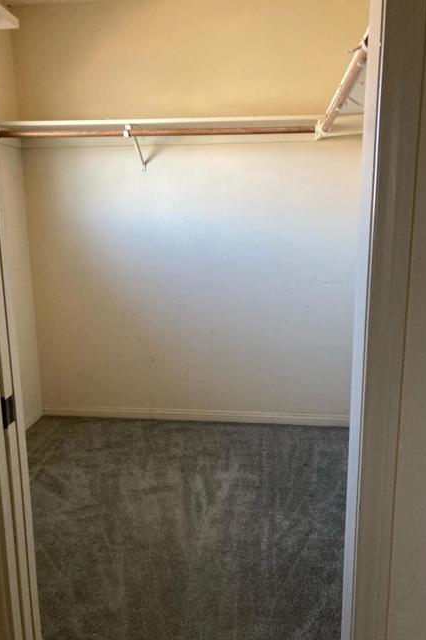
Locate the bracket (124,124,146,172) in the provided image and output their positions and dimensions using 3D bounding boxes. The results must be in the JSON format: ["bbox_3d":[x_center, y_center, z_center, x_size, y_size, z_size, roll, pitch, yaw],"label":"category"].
[{"bbox_3d":[-0.419,-0.931,2.832,0.030,0.230,0.330,1,12,6],"label":"bracket"}]

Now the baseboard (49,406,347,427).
[{"bbox_3d":[-0.115,0.607,3.283,2.010,0.077,0.016,1,12,6],"label":"baseboard"}]

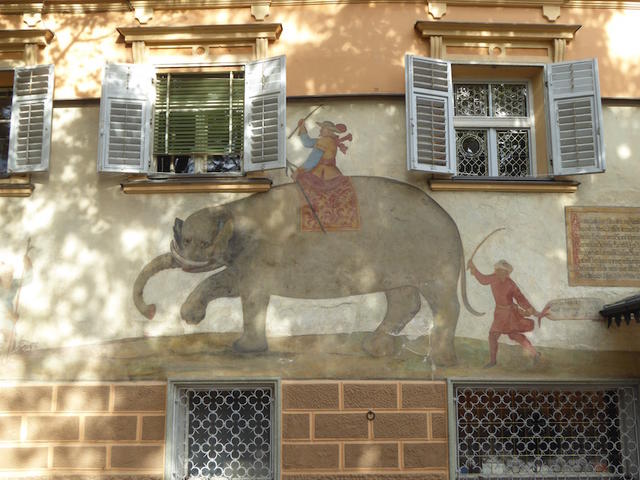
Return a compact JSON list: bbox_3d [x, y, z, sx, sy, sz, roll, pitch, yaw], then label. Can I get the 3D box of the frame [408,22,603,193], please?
[{"bbox_3d":[2.023,-1.459,9.466,2.036,1.892,0.306,0,-10,-2],"label":"frame"}]

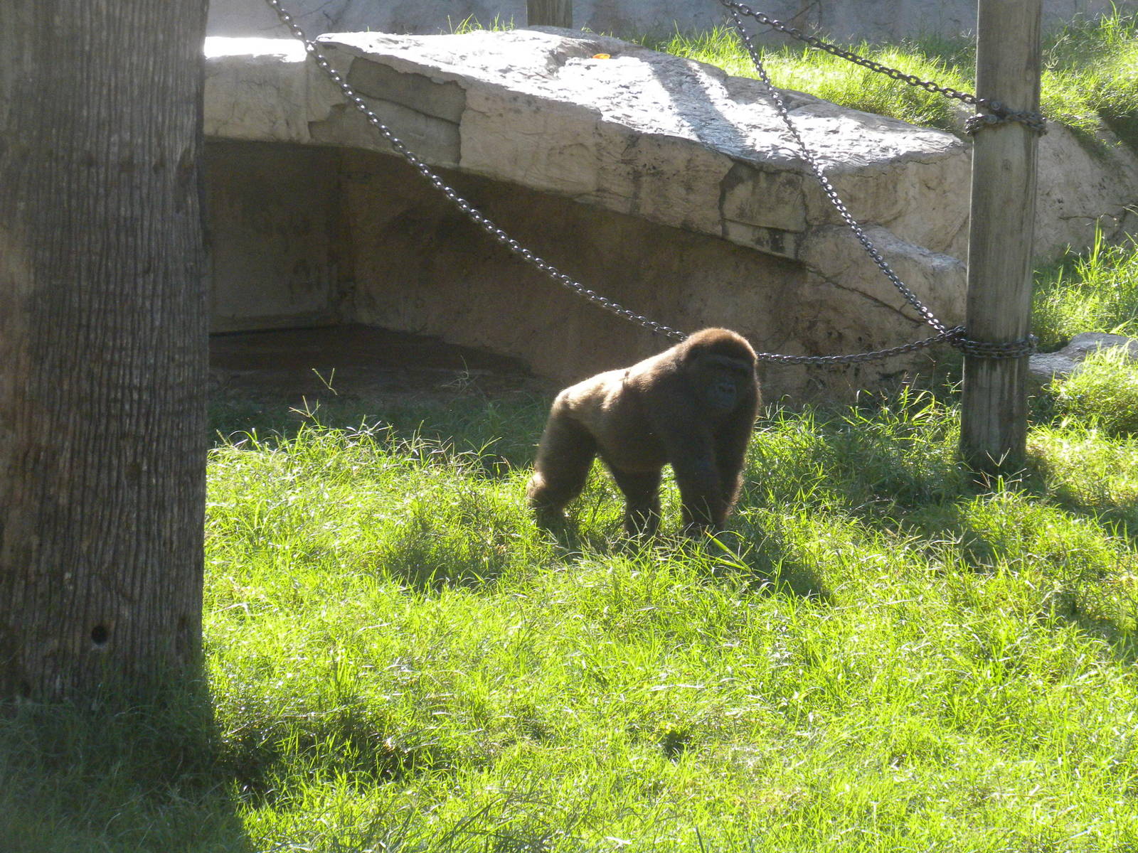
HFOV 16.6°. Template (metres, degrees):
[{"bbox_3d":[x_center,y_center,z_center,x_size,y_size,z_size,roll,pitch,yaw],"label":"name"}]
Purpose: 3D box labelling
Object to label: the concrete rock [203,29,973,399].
[{"bbox_3d":[0.030,-1.360,23.800,4.700,2.000,2.800,1,10,0],"label":"concrete rock"}]

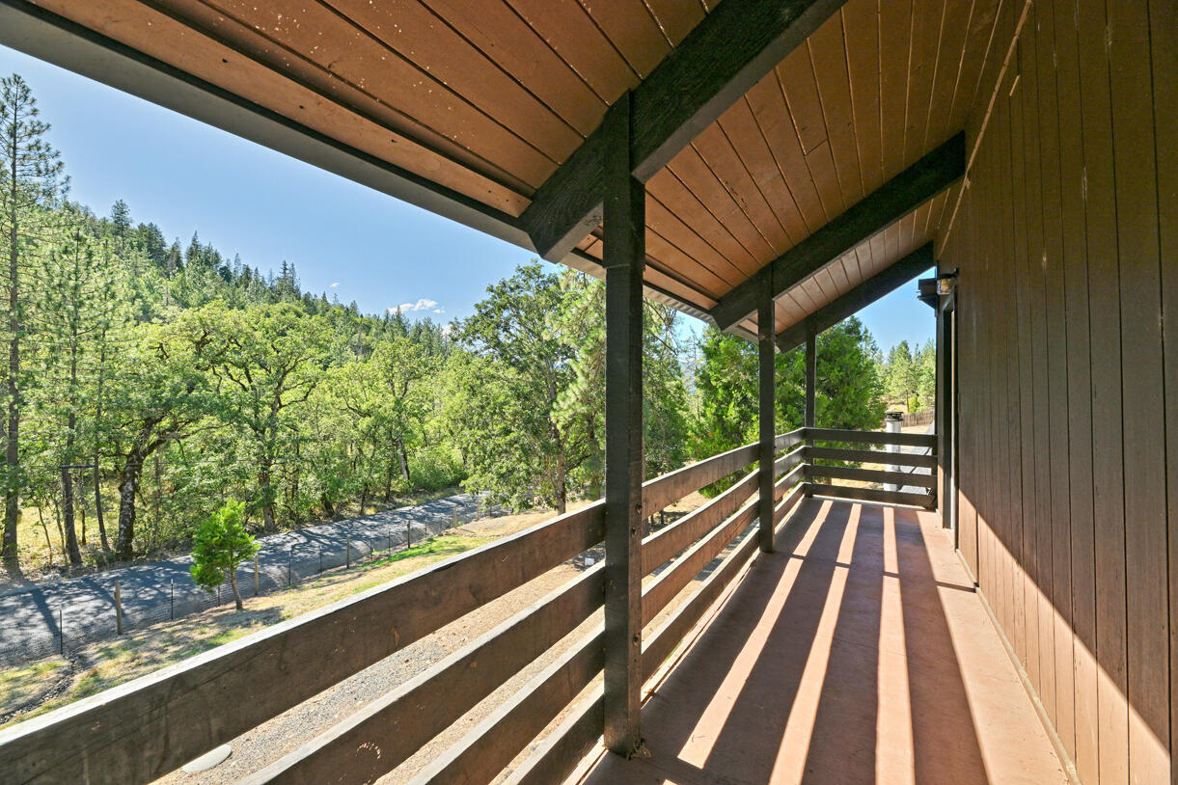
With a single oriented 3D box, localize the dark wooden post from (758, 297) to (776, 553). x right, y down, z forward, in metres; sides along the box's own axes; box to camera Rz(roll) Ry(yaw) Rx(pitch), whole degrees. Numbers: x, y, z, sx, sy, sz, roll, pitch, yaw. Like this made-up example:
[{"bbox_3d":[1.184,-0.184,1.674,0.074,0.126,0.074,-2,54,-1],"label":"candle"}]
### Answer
[{"bbox_3d":[1.447,0.216,3.720,0.100,2.140,0.100,-1,-1,33],"label":"dark wooden post"}]

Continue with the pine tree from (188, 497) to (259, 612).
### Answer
[{"bbox_3d":[-10.930,4.860,13.700,1.700,3.350,1.700,-1,-1,33],"label":"pine tree"}]

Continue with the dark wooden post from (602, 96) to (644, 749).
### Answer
[{"bbox_3d":[0.125,0.110,1.660,0.100,2.320,0.110,-1,-1,33],"label":"dark wooden post"}]

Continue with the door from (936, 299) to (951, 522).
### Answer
[{"bbox_3d":[3.284,0.252,4.153,0.070,2.060,0.830,0,0,33],"label":"door"}]

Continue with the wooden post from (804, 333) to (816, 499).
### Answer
[{"bbox_3d":[2.833,0.231,5.870,0.100,2.210,0.100,-1,-1,33],"label":"wooden post"}]

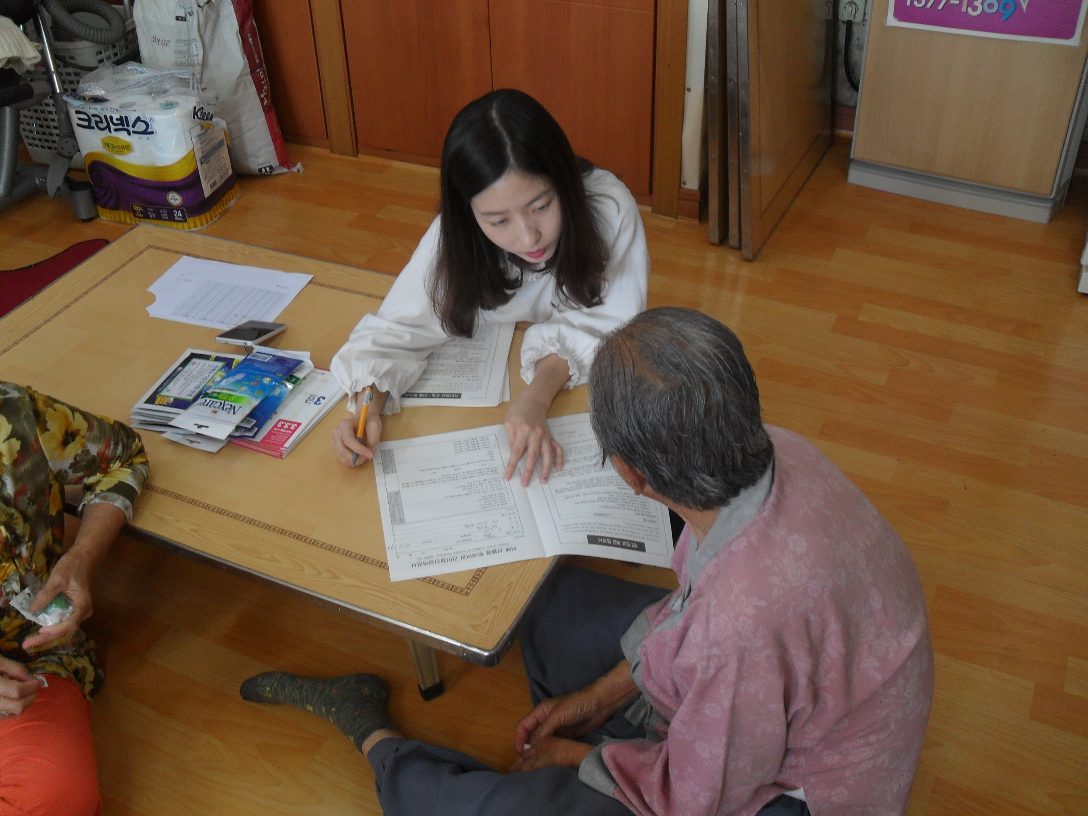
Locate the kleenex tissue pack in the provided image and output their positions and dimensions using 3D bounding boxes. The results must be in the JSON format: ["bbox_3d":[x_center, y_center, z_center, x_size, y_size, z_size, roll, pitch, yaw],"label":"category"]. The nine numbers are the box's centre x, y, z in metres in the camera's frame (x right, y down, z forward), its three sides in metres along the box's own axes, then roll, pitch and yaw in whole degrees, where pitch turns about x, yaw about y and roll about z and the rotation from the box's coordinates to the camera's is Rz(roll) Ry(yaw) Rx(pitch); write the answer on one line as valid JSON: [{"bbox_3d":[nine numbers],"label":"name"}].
[{"bbox_3d":[-1.041,-0.706,2.973,0.335,0.360,0.245,8,37,13],"label":"kleenex tissue pack"}]

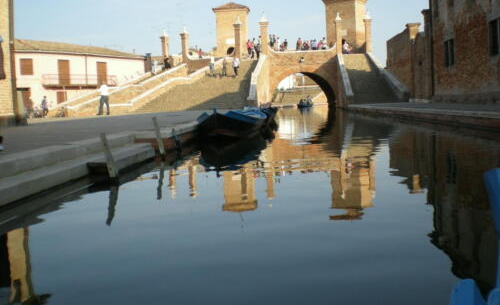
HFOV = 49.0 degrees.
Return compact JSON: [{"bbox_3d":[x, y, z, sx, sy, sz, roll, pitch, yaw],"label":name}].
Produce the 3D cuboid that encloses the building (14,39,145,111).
[{"bbox_3d":[-18.402,-6.806,51.915,7.500,6.700,15.600,1,6,32],"label":"building"}]

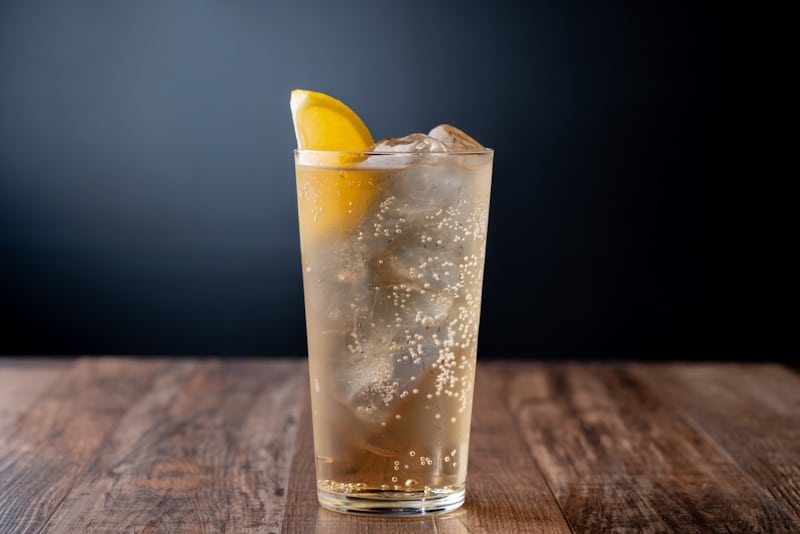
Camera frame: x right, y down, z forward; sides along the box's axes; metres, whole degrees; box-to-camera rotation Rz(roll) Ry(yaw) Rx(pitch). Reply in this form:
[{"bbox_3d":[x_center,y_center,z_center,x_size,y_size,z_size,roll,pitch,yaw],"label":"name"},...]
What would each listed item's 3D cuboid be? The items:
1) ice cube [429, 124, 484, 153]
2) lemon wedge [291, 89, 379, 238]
[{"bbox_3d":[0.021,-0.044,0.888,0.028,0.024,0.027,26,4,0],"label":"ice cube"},{"bbox_3d":[-0.026,-0.041,0.884,0.032,0.059,0.023,-8,4,0],"label":"lemon wedge"}]

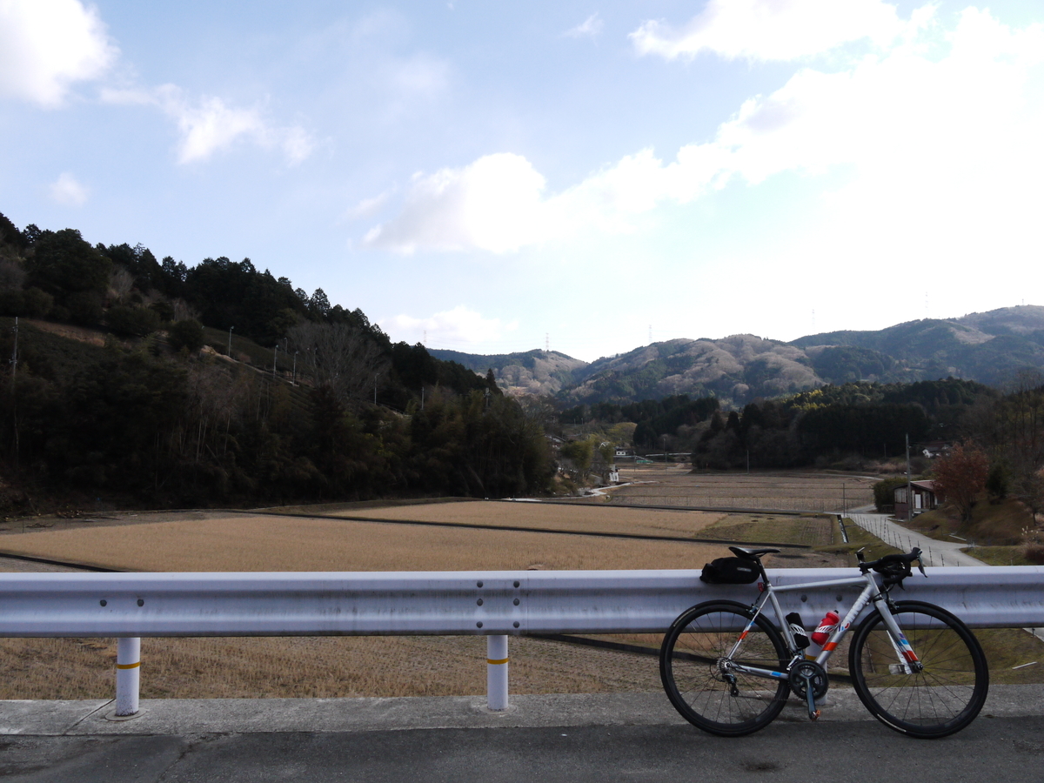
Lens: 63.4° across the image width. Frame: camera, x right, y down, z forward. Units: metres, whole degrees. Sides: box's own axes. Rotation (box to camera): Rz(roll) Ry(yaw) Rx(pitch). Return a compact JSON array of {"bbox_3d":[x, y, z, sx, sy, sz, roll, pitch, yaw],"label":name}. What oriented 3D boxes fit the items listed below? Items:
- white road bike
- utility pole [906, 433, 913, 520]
[{"bbox_3d":[1.533,1.279,4.351,1.640,0.950,0.440,-1,-12,3],"label":"white road bike"},{"bbox_3d":[39.843,8.829,87.000,0.320,9.200,0.320,0,-4,0],"label":"utility pole"}]

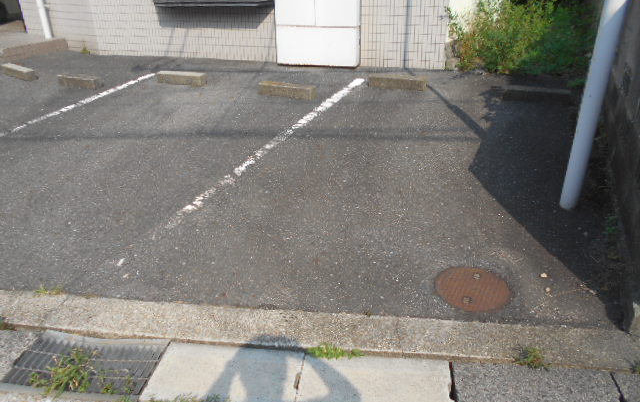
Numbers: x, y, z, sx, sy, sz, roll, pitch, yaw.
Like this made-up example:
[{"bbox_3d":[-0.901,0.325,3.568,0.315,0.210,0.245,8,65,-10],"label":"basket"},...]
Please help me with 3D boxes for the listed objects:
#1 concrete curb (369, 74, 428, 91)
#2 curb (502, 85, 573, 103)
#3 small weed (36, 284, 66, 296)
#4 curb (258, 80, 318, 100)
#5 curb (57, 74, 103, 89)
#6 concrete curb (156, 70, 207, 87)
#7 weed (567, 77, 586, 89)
[{"bbox_3d":[0.850,-1.296,5.265,0.612,0.114,0.113,10,31,21],"label":"concrete curb"},{"bbox_3d":[2.122,-1.024,4.685,0.583,0.114,0.113,13,31,25],"label":"curb"},{"bbox_3d":[-1.293,0.423,2.299,0.135,0.045,0.060,3,29,9],"label":"small weed"},{"bbox_3d":[-0.352,-1.169,5.098,0.608,0.114,0.113,11,31,22],"label":"curb"},{"bbox_3d":[-2.869,-1.432,5.733,0.599,0.114,0.113,12,31,23],"label":"curb"},{"bbox_3d":[-1.645,-1.445,5.686,0.602,0.114,0.113,9,30,19],"label":"concrete curb"},{"bbox_3d":[2.722,-1.248,5.104,0.200,0.100,0.120,11,31,22],"label":"weed"}]

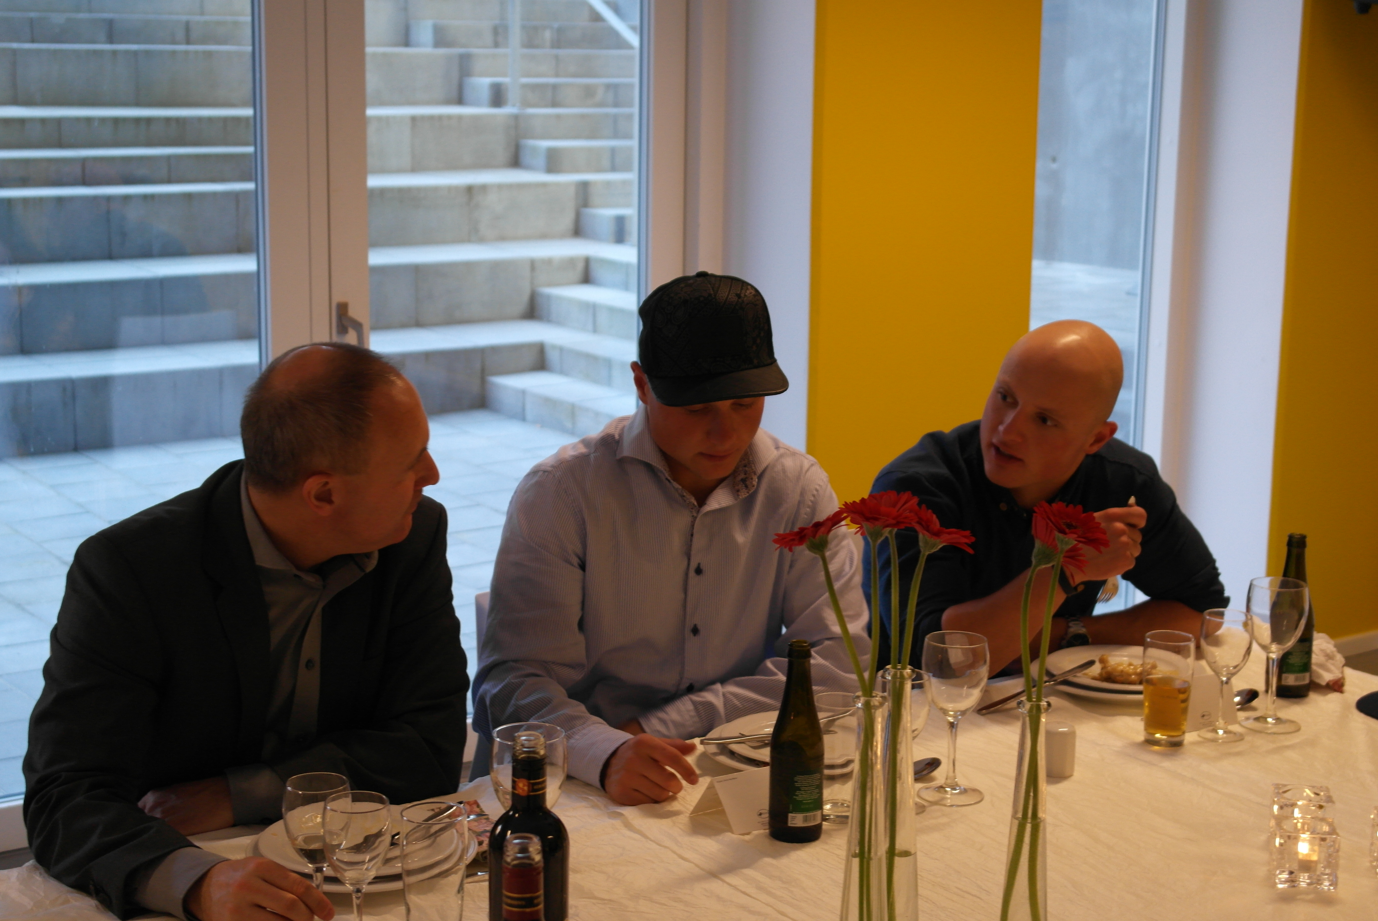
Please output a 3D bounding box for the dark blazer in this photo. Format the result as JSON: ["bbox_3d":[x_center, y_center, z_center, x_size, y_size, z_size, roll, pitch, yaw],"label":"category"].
[{"bbox_3d":[-0.540,0.356,2.650,0.560,0.670,0.480,-8,14,-37],"label":"dark blazer"}]

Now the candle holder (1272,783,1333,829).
[{"bbox_3d":[0.708,0.414,2.572,0.065,0.061,0.064,3,11,9],"label":"candle holder"}]

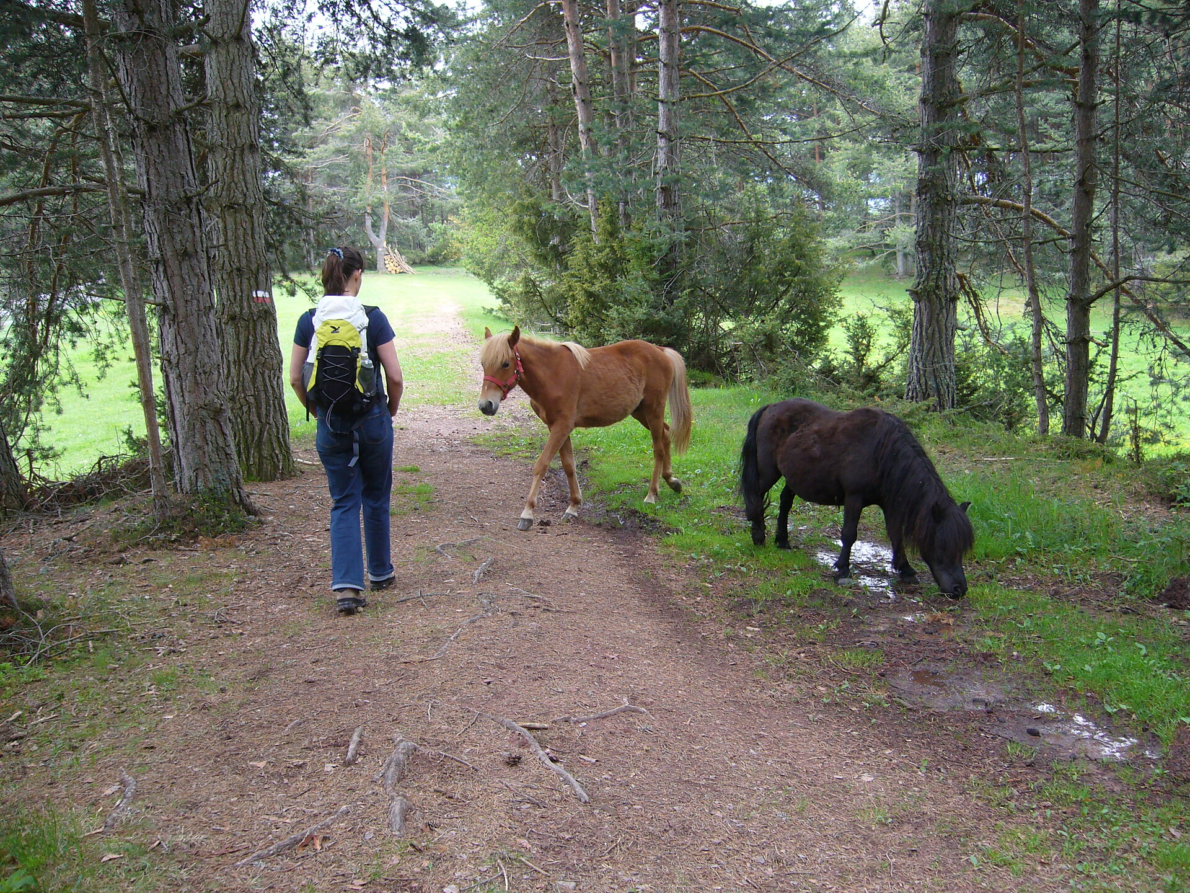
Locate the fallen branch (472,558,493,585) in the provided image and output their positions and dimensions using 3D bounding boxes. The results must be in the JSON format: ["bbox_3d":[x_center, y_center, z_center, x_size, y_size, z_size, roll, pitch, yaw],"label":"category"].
[{"bbox_3d":[-0.588,0.637,6.159,0.063,0.045,0.494,0,9,7],"label":"fallen branch"}]

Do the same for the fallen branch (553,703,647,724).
[{"bbox_3d":[0.013,0.949,4.279,0.348,0.030,0.131,-2,9,-7],"label":"fallen branch"}]

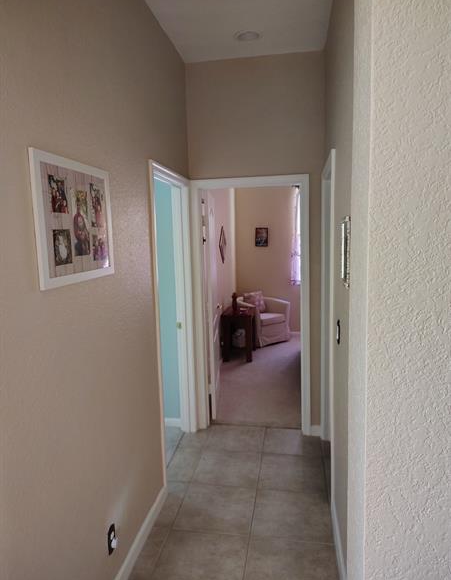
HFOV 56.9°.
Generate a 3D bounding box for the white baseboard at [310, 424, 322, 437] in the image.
[{"bbox_3d":[0.760,1.179,3.481,0.096,0.096,0.016,0,8,9],"label":"white baseboard"}]

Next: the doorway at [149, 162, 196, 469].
[{"bbox_3d":[-0.406,0.235,3.043,0.140,2.133,0.946,0,8,9],"label":"doorway"}]

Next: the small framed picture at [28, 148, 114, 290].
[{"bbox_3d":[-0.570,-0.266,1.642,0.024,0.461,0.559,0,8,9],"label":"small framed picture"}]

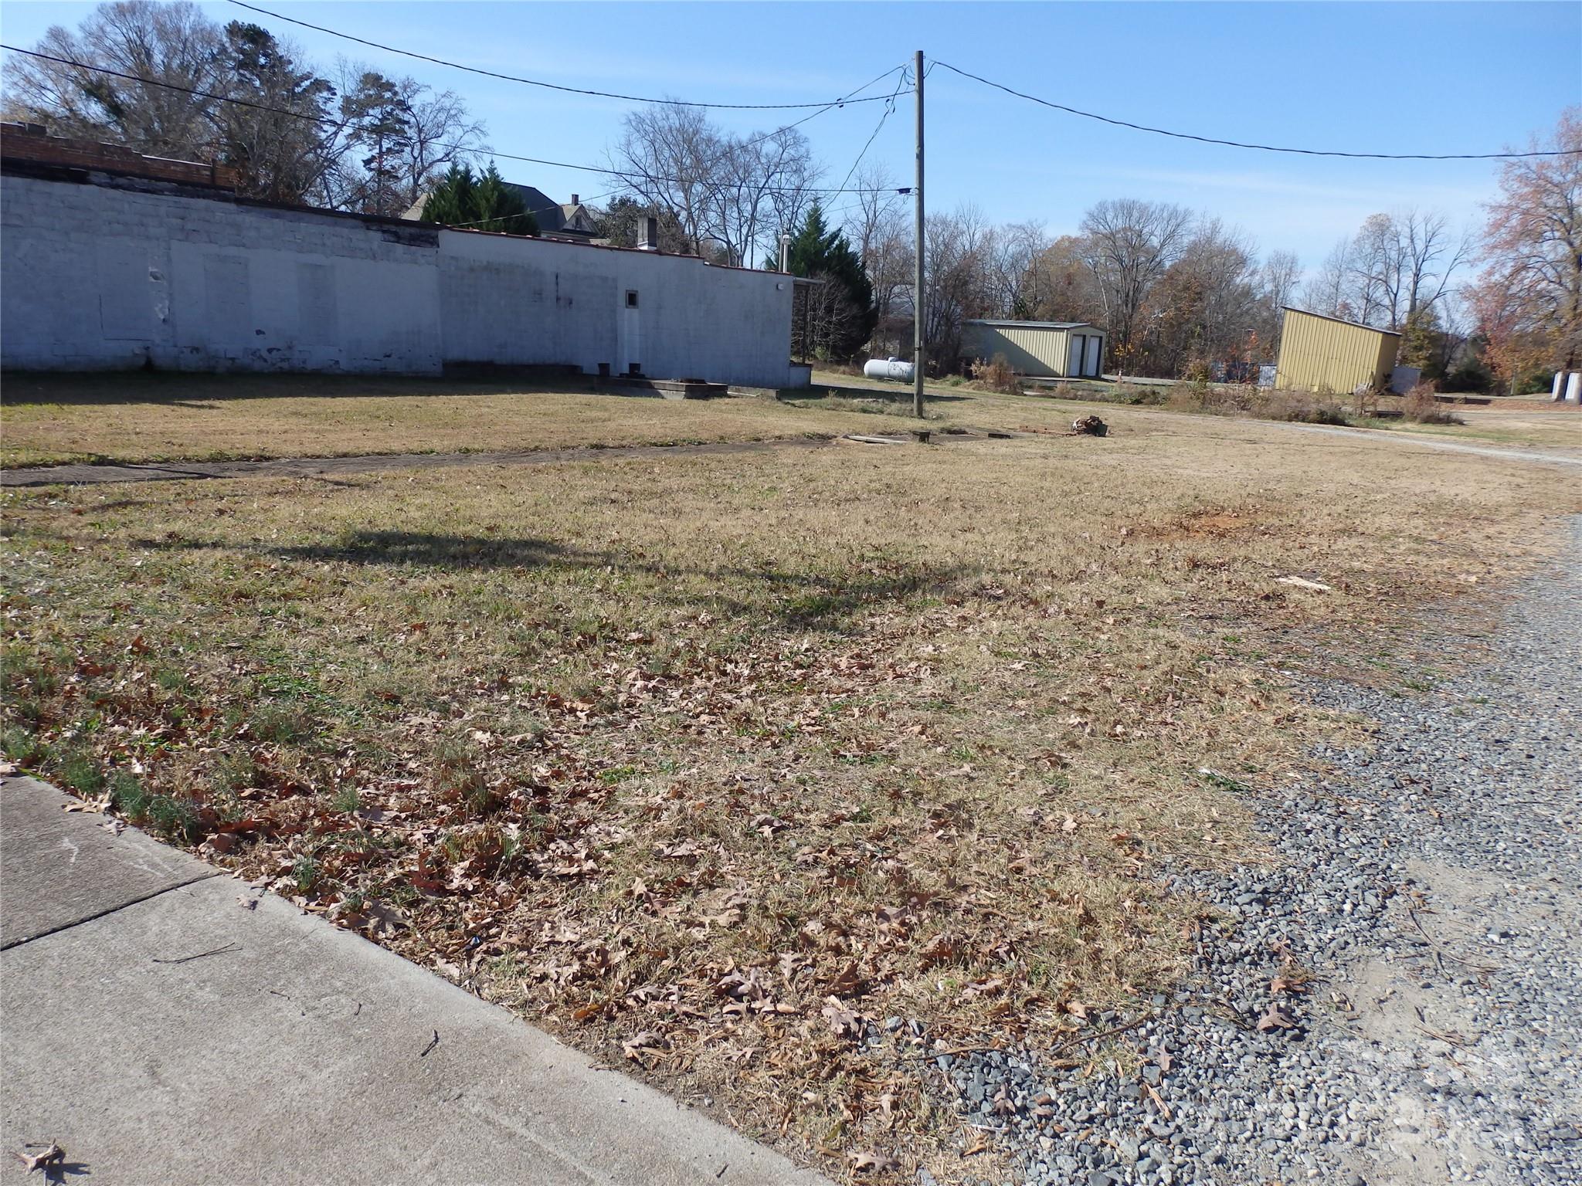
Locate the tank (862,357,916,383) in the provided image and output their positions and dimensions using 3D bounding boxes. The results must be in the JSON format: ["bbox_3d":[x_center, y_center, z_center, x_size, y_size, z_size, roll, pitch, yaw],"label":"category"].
[{"bbox_3d":[4.118,-9.142,47.000,2.350,1.000,0.780,10,15,31],"label":"tank"}]

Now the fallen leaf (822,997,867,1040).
[{"bbox_3d":[0.125,1.016,2.727,0.100,0.045,0.100,2,13,0],"label":"fallen leaf"}]

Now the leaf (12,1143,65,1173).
[{"bbox_3d":[-1.438,1.080,2.185,0.100,0.040,0.055,-5,15,-30],"label":"leaf"}]

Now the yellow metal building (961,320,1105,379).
[{"bbox_3d":[14.641,-14.969,69.844,7.242,3.095,5.995,11,15,35],"label":"yellow metal building"}]

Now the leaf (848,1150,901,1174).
[{"bbox_3d":[0.166,1.131,2.269,0.100,0.022,0.055,3,13,4],"label":"leaf"}]

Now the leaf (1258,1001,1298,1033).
[{"bbox_3d":[1.199,1.044,2.812,0.090,0.035,0.075,7,13,21],"label":"leaf"}]

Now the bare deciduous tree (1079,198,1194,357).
[{"bbox_3d":[25.398,-22.324,84.000,8.000,12.263,7.200,2,13,0],"label":"bare deciduous tree"}]

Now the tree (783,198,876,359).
[{"bbox_3d":[2.079,-16.762,63.000,5.000,8.778,5.000,2,13,0],"label":"tree"}]

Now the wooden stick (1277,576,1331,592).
[{"bbox_3d":[3.614,-0.054,8.046,0.358,0.030,0.070,13,16,38],"label":"wooden stick"}]

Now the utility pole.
[{"bbox_3d":[2.824,-7.751,25.107,0.200,7.770,0.200,-1,12,1],"label":"utility pole"}]

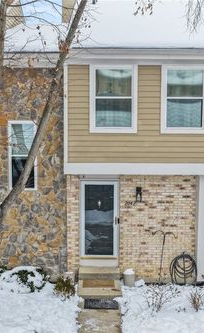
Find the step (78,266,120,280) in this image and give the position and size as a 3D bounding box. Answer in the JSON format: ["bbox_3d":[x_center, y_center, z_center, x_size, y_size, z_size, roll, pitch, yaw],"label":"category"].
[{"bbox_3d":[-0.056,2.698,9.813,1.000,0.170,0.460,0,5,-1],"label":"step"}]

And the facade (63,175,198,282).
[{"bbox_3d":[0.765,1.580,10.037,3.300,2.760,0.200,0,5,-1],"label":"facade"}]

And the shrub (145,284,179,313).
[{"bbox_3d":[1.282,2.838,8.342,0.670,0.480,0.550,0,5,-1],"label":"shrub"}]

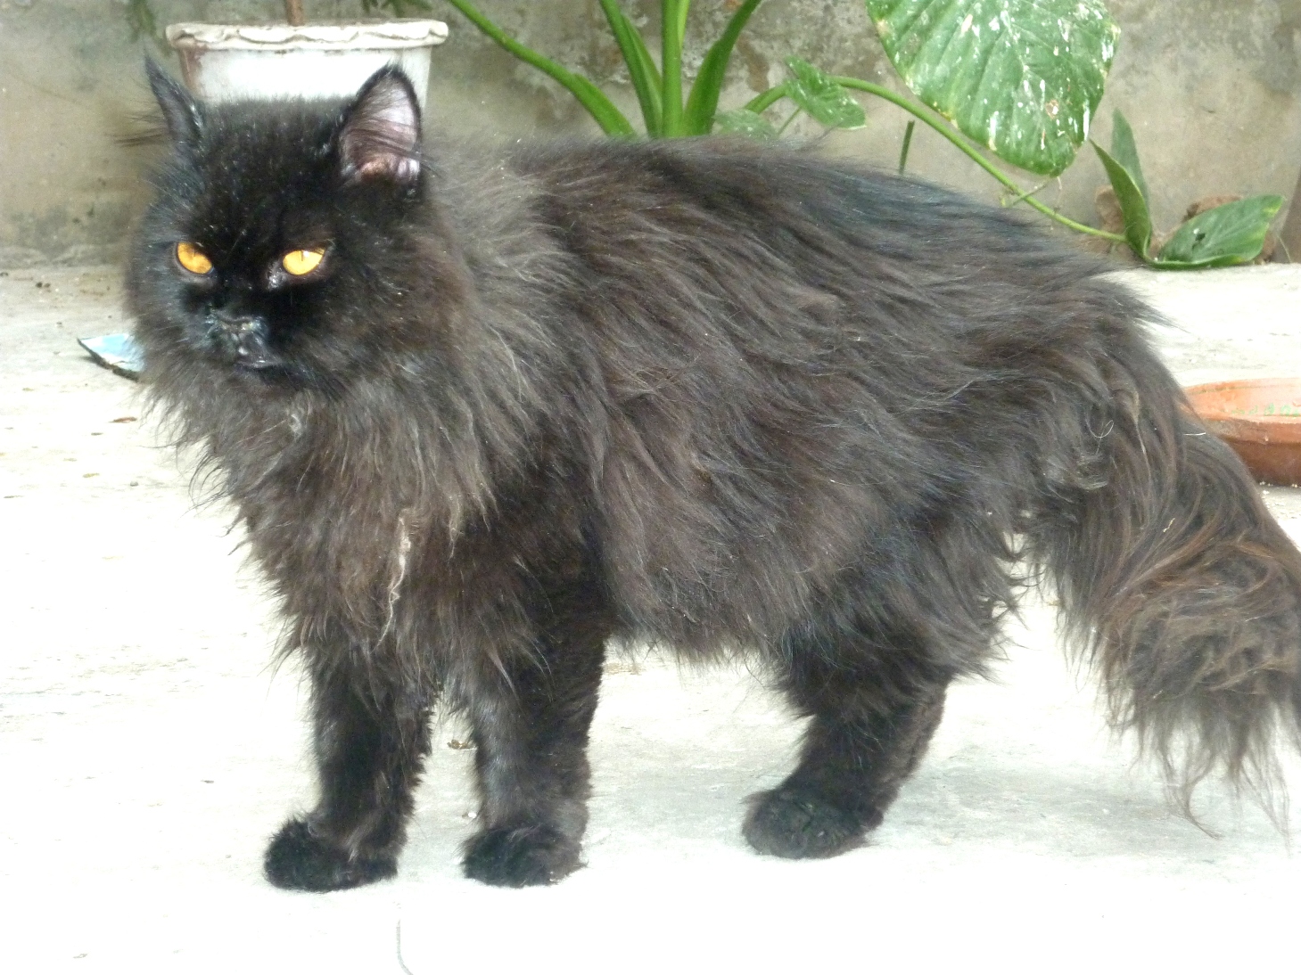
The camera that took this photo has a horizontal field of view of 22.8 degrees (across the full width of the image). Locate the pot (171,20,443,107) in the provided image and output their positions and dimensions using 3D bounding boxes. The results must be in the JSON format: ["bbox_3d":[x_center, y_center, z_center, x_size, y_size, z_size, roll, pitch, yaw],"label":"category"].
[{"bbox_3d":[-0.345,-0.330,3.263,0.283,0.276,0.283,0,10,0],"label":"pot"}]

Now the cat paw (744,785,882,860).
[{"bbox_3d":[0.068,0.136,1.369,0.043,0.028,0.055,10,14,44],"label":"cat paw"}]

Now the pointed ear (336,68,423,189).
[{"bbox_3d":[-0.104,-0.140,1.250,0.031,0.046,0.020,5,12,-8],"label":"pointed ear"}]

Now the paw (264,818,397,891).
[{"bbox_3d":[-0.131,0.145,1.324,0.053,0.027,0.042,-10,14,-43],"label":"paw"}]

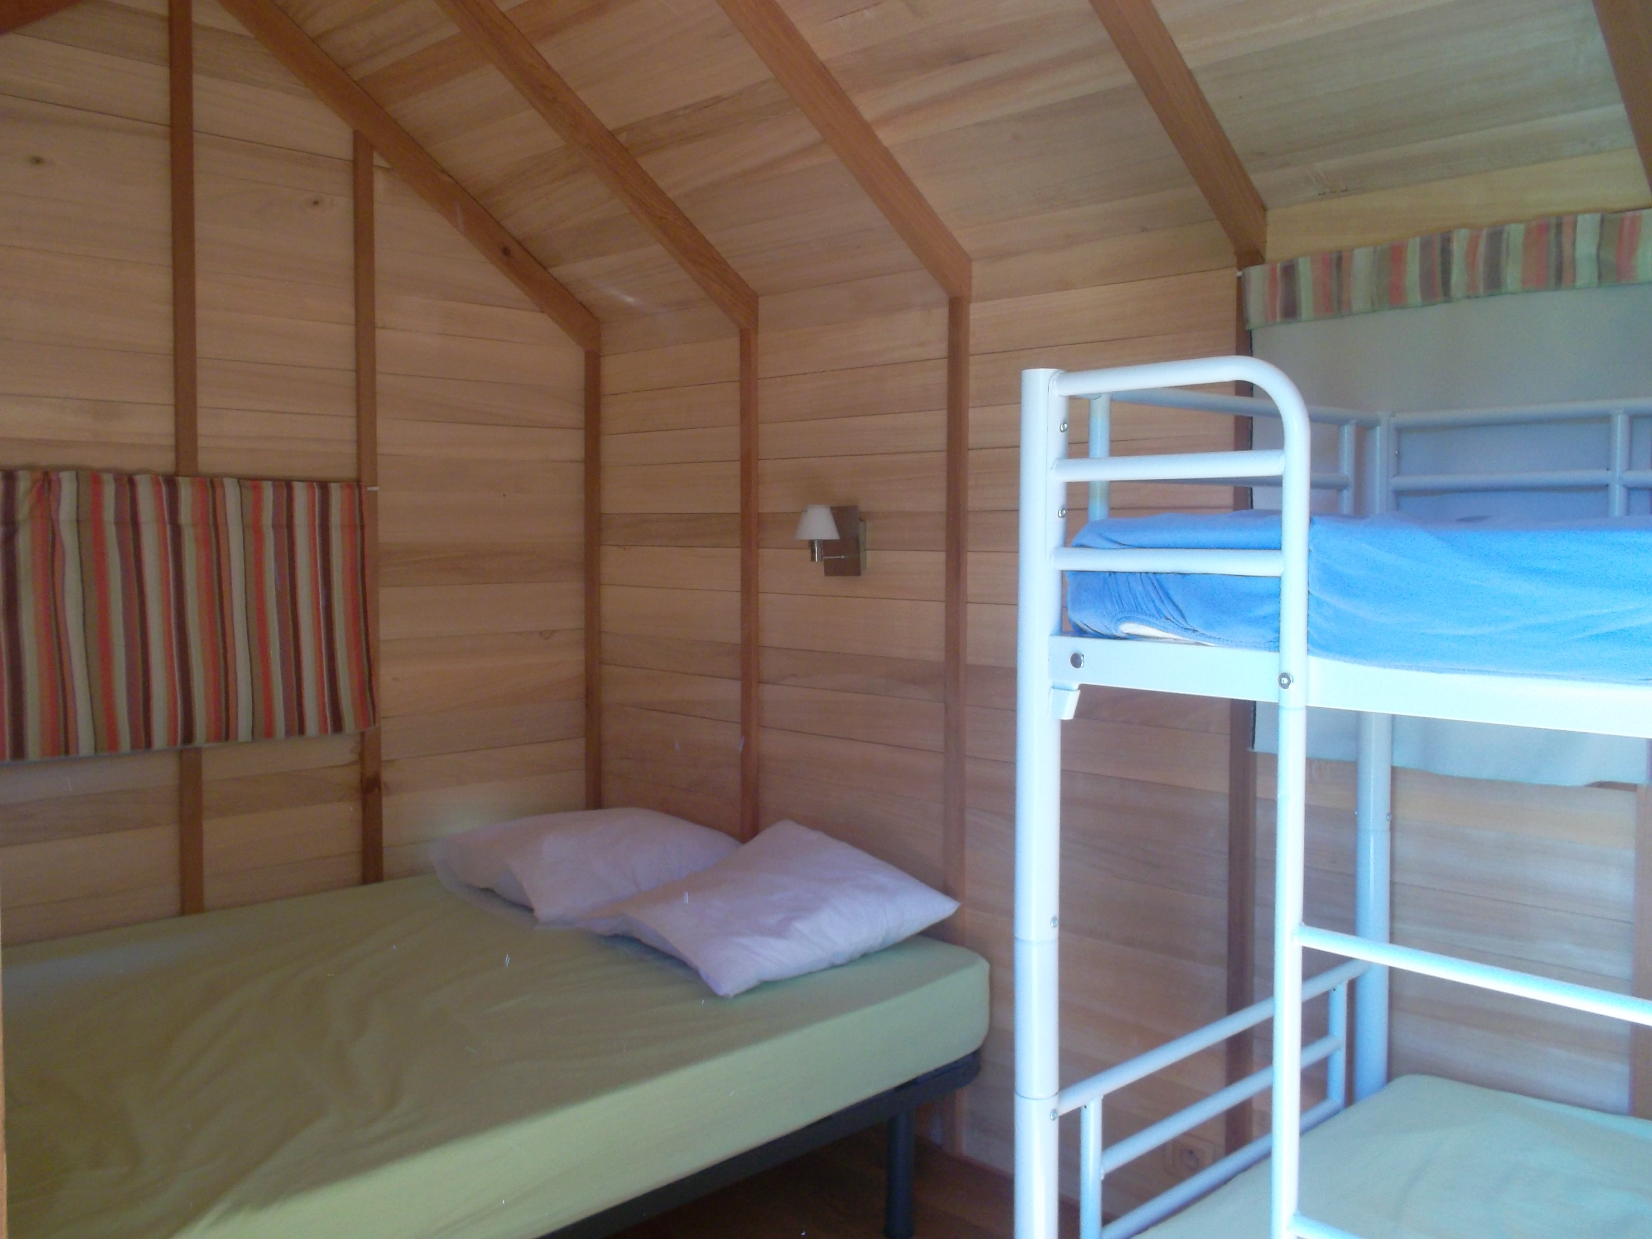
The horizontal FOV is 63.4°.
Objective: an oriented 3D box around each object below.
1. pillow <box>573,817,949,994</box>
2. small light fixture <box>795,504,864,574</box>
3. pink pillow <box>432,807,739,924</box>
[{"bbox_3d":[-0.126,0.564,2.756,0.540,0.140,0.580,6,12,44],"label":"pillow"},{"bbox_3d":[0.004,-0.172,2.938,0.110,0.155,0.160,4,5,44],"label":"small light fixture"},{"bbox_3d":[-0.588,0.553,3.220,0.580,0.140,0.580,5,9,44],"label":"pink pillow"}]

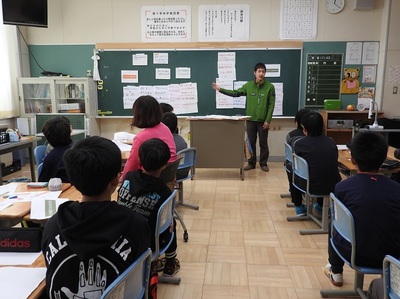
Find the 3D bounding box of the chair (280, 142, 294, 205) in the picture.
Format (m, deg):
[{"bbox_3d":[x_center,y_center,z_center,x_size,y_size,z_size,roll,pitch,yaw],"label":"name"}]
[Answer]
[{"bbox_3d":[1.195,0.274,3.948,0.460,0.680,0.390,1,10,5],"label":"chair"}]

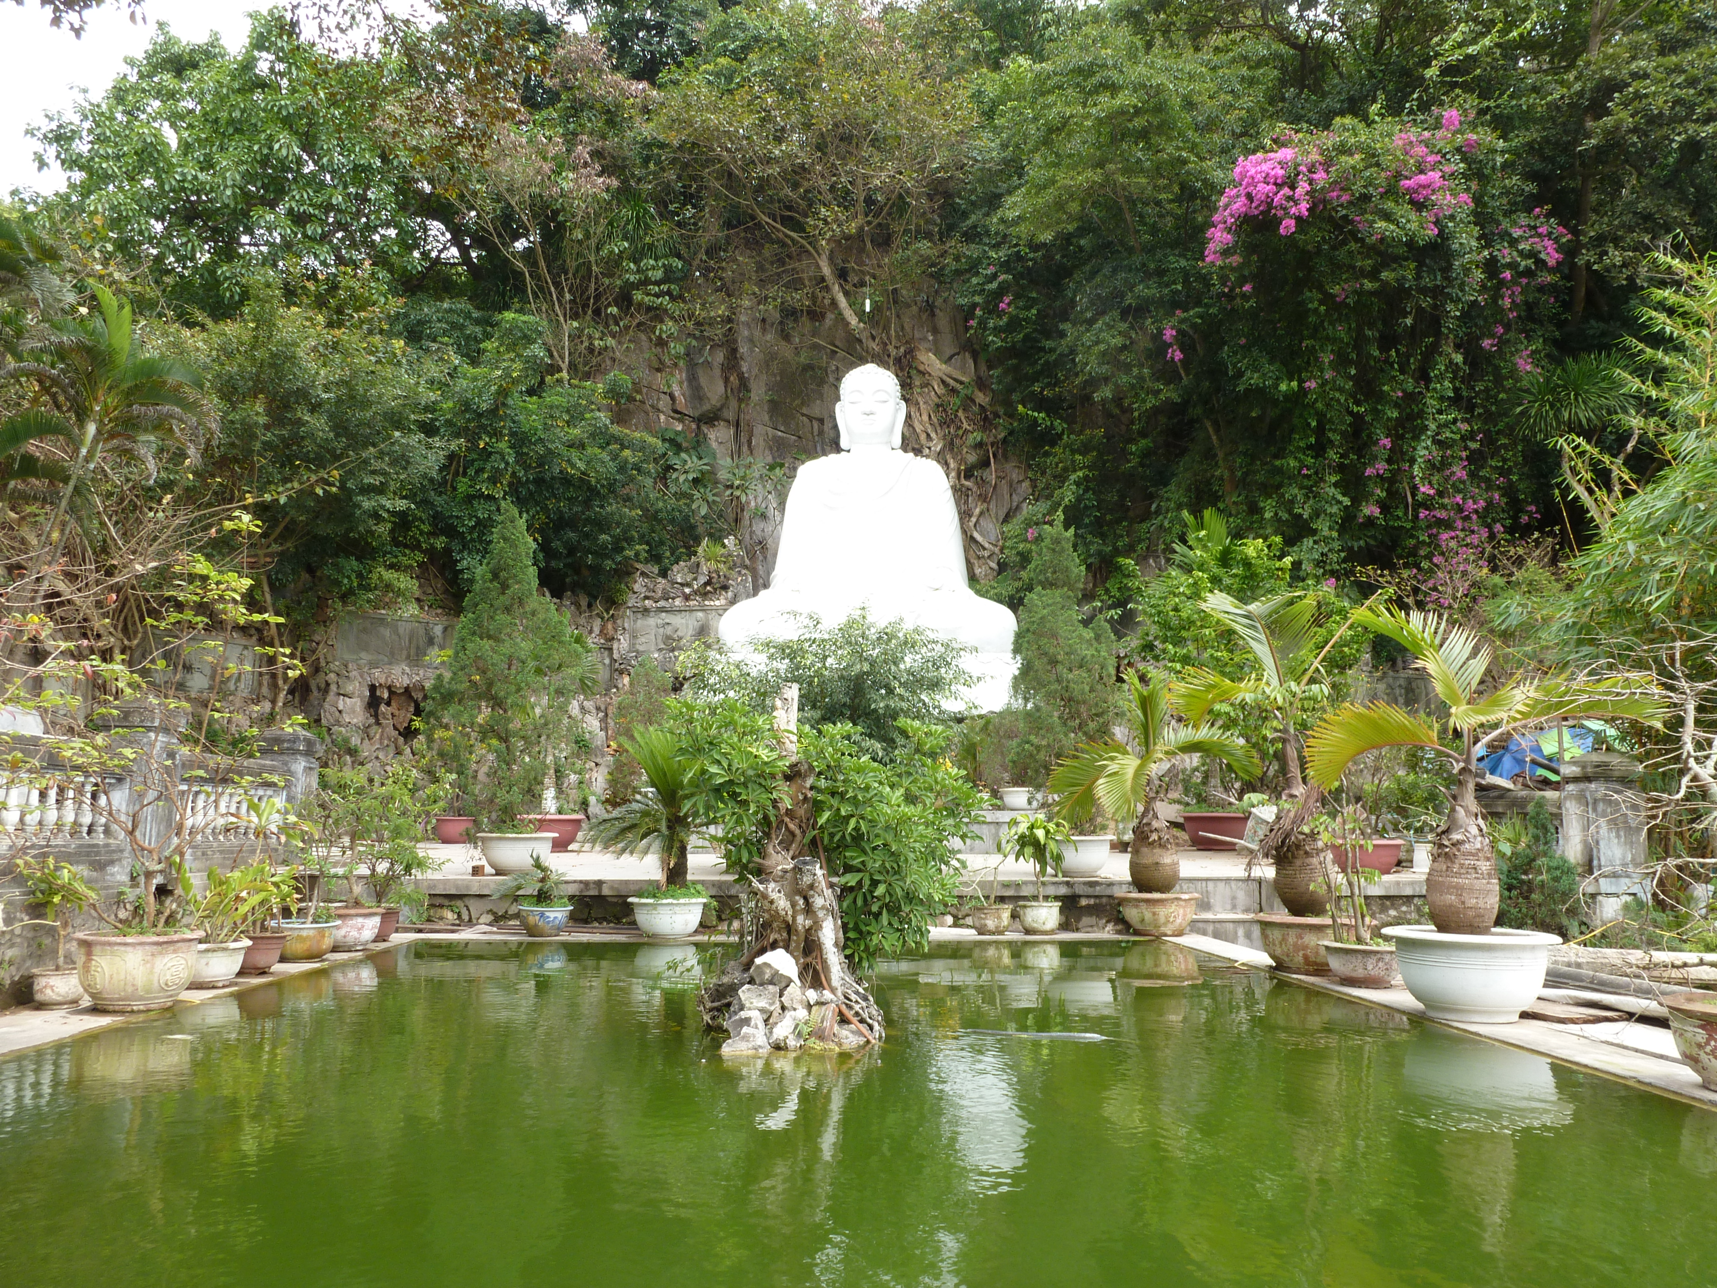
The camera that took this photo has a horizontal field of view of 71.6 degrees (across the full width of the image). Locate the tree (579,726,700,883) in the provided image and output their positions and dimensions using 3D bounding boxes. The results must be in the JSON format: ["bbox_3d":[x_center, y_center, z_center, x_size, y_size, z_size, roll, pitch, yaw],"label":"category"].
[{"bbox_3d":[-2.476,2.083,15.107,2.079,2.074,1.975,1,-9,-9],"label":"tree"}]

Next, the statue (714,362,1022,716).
[{"bbox_3d":[0.251,-2.934,31.796,8.061,9.513,5.800,0,-9,-2],"label":"statue"}]

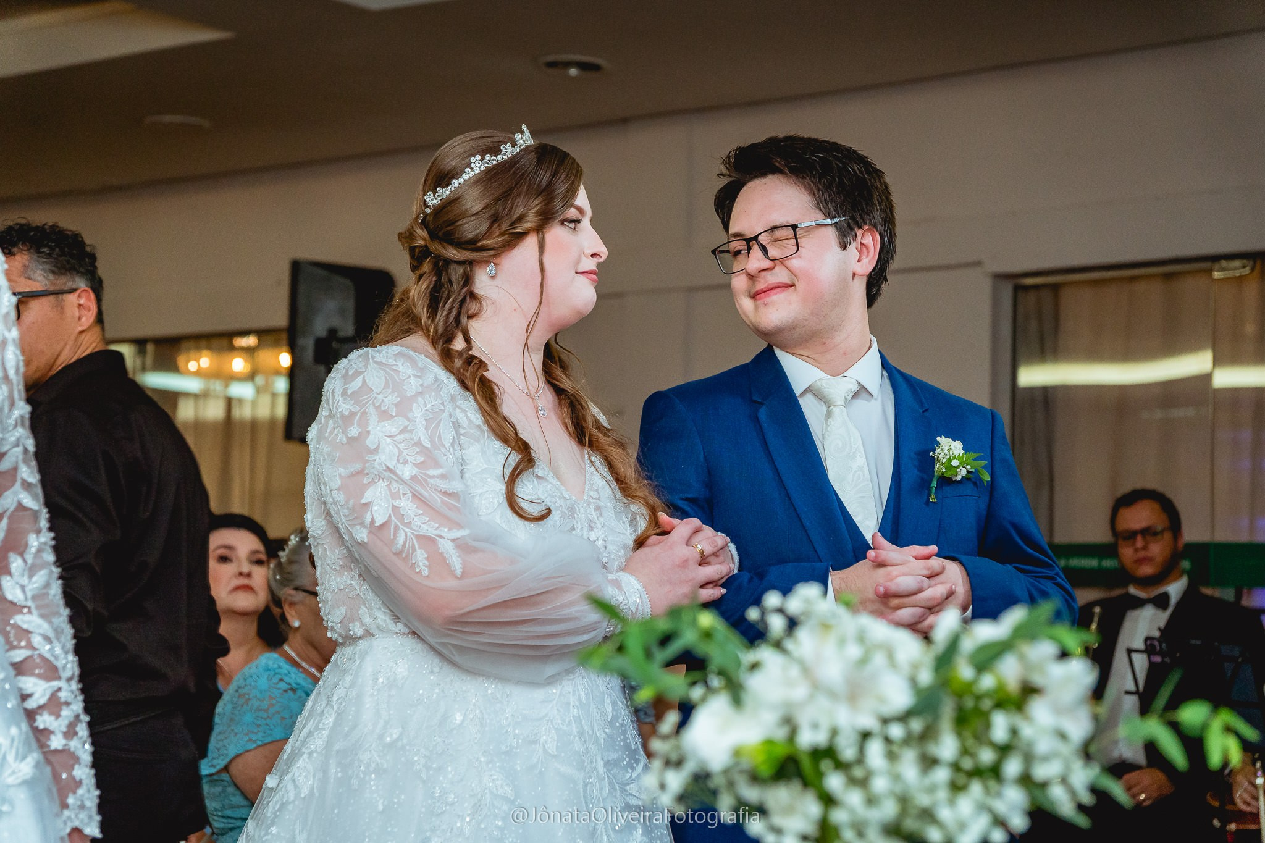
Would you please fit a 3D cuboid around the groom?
[{"bbox_3d":[0.255,0.535,3.050,0.540,1.770,0.380,3,-6,-20],"label":"groom"}]

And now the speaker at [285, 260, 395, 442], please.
[{"bbox_3d":[-0.868,-0.208,7.950,0.310,0.550,0.340,-1,-6,20],"label":"speaker"}]

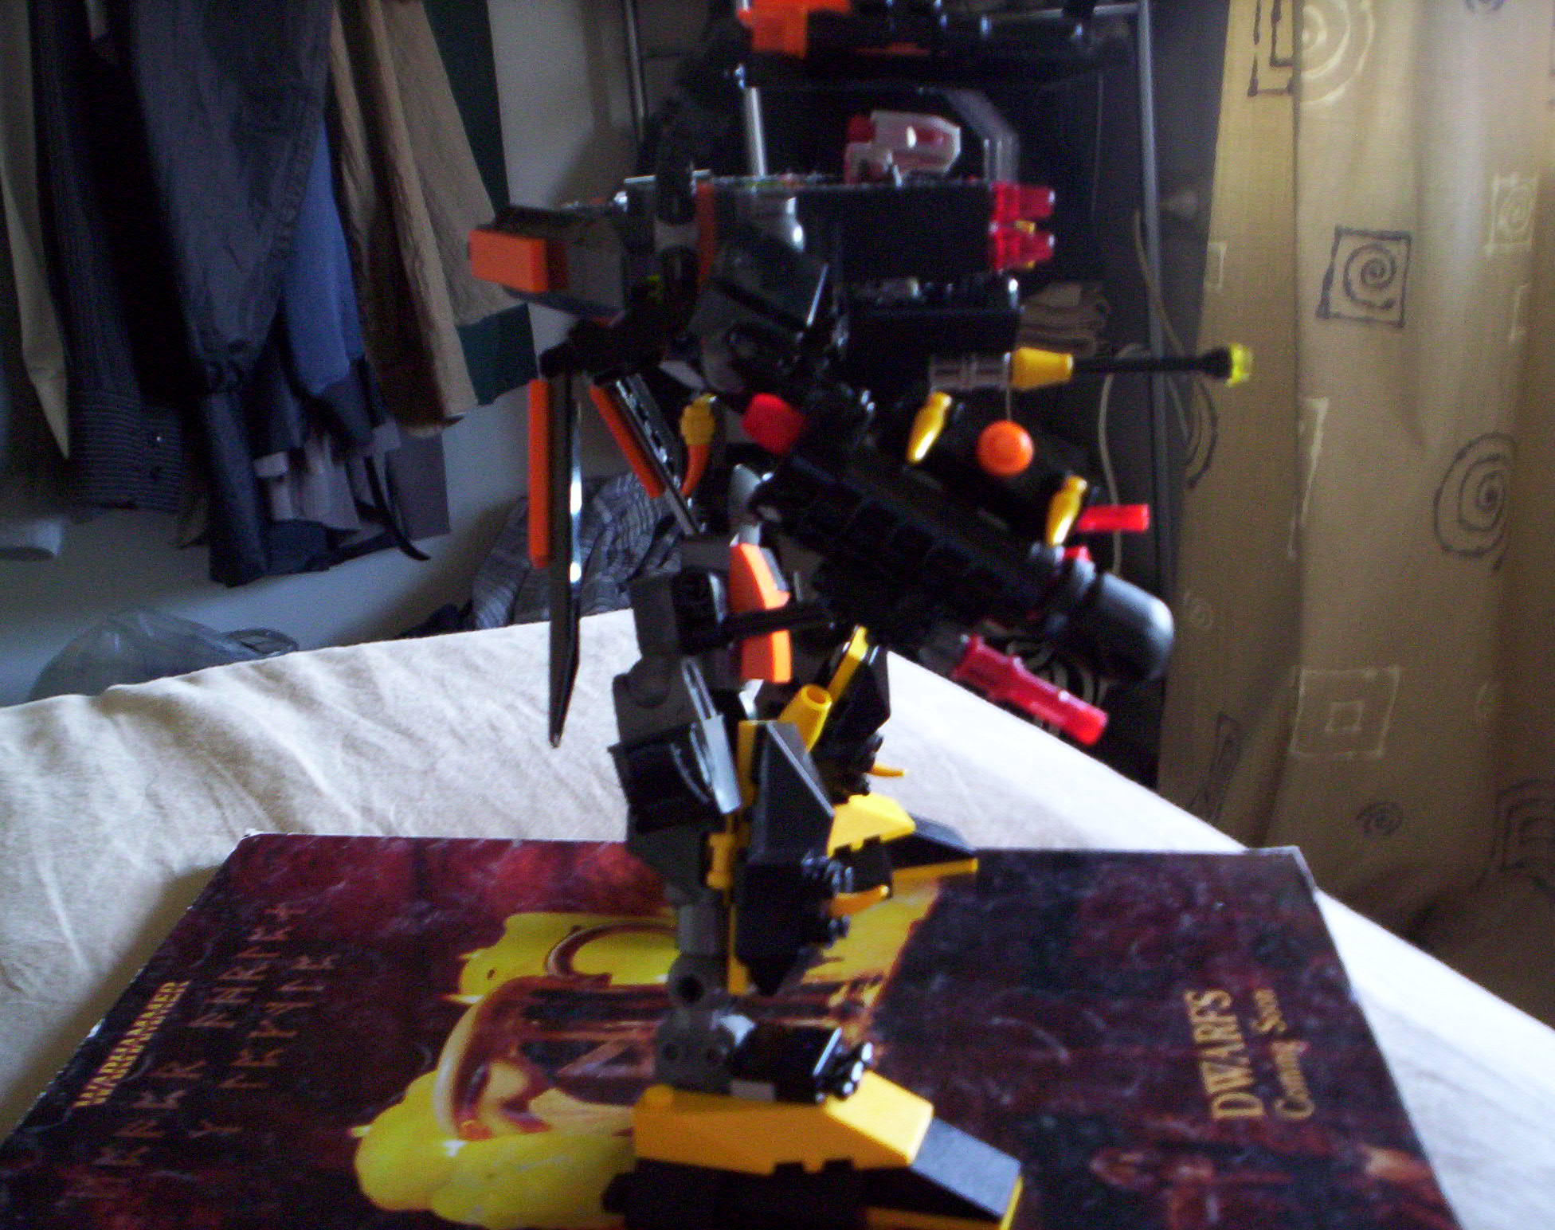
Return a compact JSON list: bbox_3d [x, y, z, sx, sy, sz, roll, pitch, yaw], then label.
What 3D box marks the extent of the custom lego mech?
[{"bbox_3d":[0.013,-0.020,0.354,0.155,0.212,0.190,-1,17,0],"label":"custom lego mech"}]

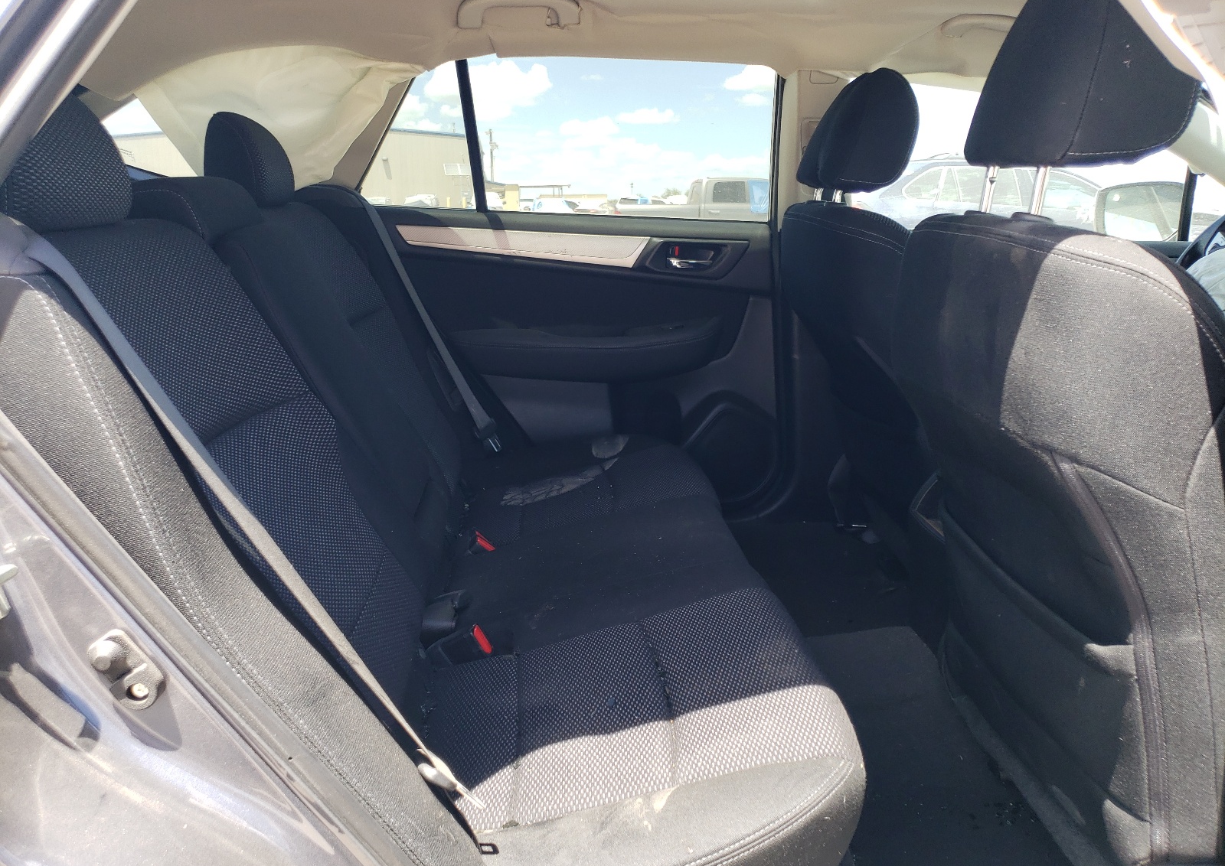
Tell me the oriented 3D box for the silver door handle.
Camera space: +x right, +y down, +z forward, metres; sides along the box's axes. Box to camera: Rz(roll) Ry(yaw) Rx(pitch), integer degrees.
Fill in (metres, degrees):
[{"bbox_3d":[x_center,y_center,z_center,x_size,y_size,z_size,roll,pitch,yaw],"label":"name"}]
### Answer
[{"bbox_3d":[0.174,-0.381,2.050,0.103,0.026,0.024,0,15,-5],"label":"silver door handle"}]

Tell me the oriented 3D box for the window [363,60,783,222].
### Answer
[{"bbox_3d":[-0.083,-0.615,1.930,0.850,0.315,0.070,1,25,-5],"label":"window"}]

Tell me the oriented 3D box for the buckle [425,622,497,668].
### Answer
[{"bbox_3d":[-0.213,0.297,1.290,0.078,0.042,0.028,-20,12,7],"label":"buckle"}]

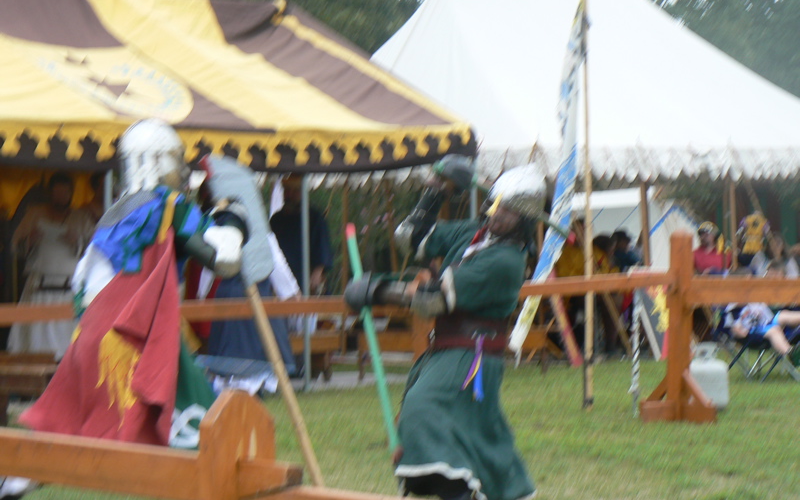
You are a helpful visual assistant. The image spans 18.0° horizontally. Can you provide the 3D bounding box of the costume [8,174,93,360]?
[{"bbox_3d":[-2.386,0.281,17.500,0.660,1.620,0.480,0,3,-7],"label":"costume"}]

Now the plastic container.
[{"bbox_3d":[2.112,0.869,17.300,0.310,0.460,0.310,0,3,0],"label":"plastic container"}]

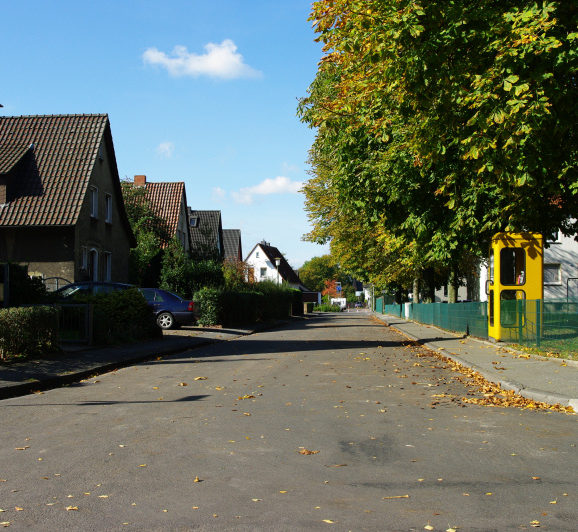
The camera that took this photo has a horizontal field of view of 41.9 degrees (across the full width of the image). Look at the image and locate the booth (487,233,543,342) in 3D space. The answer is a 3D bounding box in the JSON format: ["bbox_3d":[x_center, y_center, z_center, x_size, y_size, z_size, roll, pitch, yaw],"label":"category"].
[{"bbox_3d":[5.000,0.475,16.797,0.970,2.370,0.970,0,-3,4],"label":"booth"}]

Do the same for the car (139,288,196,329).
[{"bbox_3d":[-5.720,1.510,27.359,4.490,1.430,1.720,0,-3,-1],"label":"car"}]

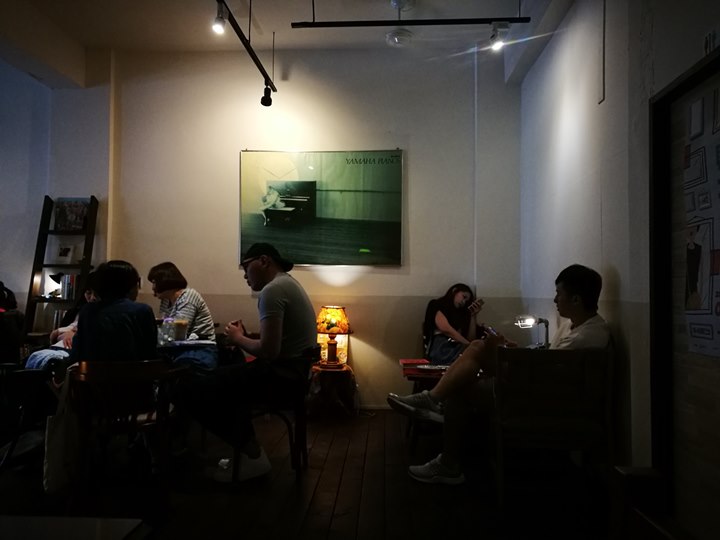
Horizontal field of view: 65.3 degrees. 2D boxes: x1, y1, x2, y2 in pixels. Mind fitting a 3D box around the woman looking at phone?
[{"bbox_3d":[0.767,0.619,4.312,0.520,1.060,0.700,2,-2,-37],"label":"woman looking at phone"}]

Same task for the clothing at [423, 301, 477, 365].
[{"bbox_3d":[0.701,0.490,4.400,0.400,0.520,0.350,2,-2,-37],"label":"clothing"}]

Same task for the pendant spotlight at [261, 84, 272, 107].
[{"bbox_3d":[-0.729,-1.361,4.380,0.090,0.165,0.120,0,-2,7],"label":"pendant spotlight"}]

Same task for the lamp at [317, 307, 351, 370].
[{"bbox_3d":[-0.211,0.530,4.480,0.270,0.510,0.270,0,-2,3],"label":"lamp"}]

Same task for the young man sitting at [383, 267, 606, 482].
[{"bbox_3d":[0.677,0.550,2.824,1.060,1.150,0.560,0,-2,12],"label":"young man sitting"}]

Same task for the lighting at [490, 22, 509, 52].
[{"bbox_3d":[0.852,-1.420,3.430,0.120,0.180,0.100,0,-2,-6],"label":"lighting"}]

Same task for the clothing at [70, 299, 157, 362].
[{"bbox_3d":[-1.212,0.349,2.770,0.410,0.430,0.280,0,-2,9],"label":"clothing"}]

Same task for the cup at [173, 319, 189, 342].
[{"bbox_3d":[-1.013,0.336,3.170,0.090,0.125,0.090,0,-2,0],"label":"cup"}]

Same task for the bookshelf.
[{"bbox_3d":[-2.461,0.266,4.592,0.450,1.790,0.460,0,-2,3],"label":"bookshelf"}]

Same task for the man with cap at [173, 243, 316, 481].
[{"bbox_3d":[-0.602,0.489,3.006,0.760,1.270,0.520,0,-2,5],"label":"man with cap"}]

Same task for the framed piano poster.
[{"bbox_3d":[-0.334,-0.532,4.836,1.390,0.990,0.035,0,-2,3],"label":"framed piano poster"}]

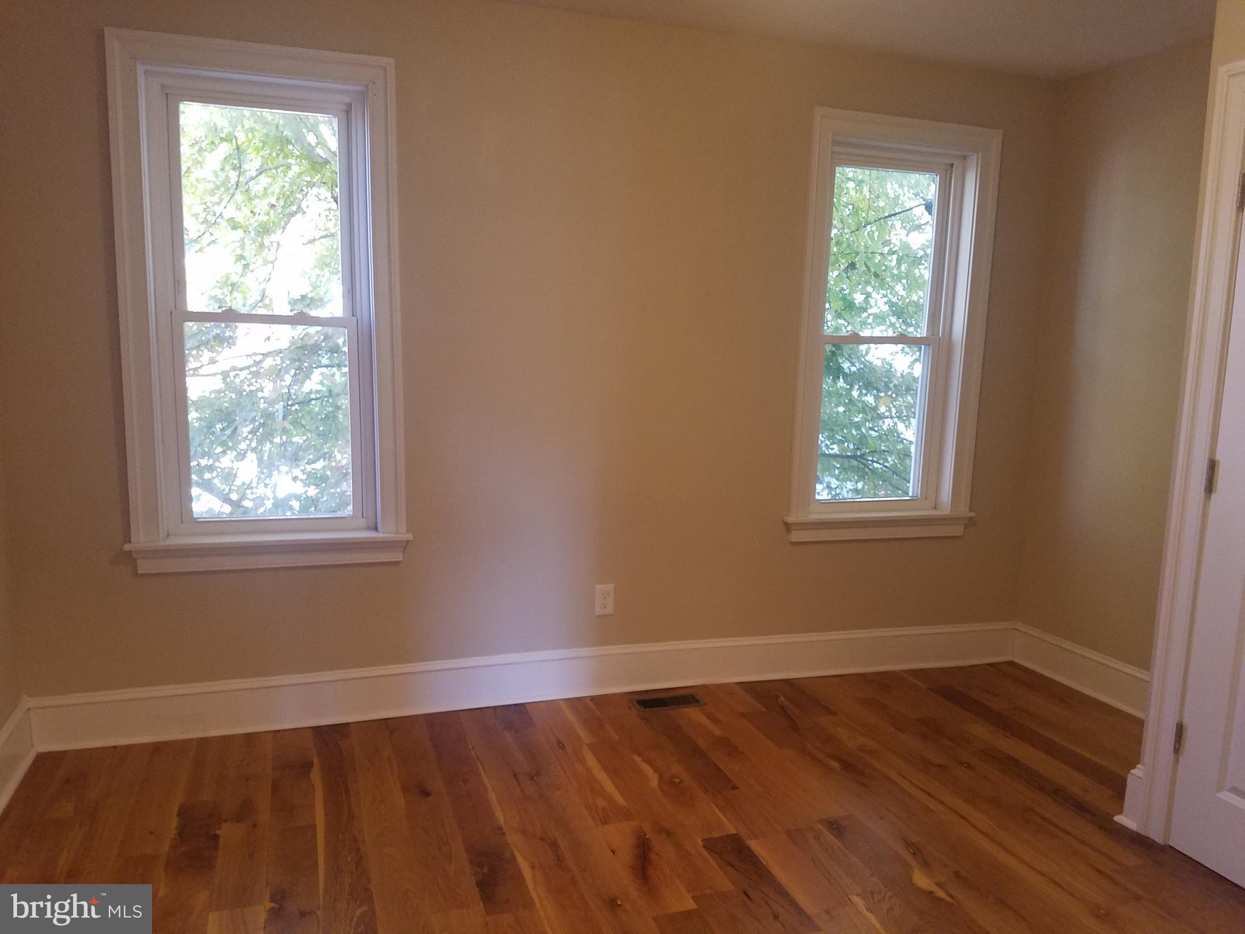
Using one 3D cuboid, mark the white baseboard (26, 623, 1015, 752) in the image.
[{"bbox_3d":[-0.073,0.776,3.507,3.750,0.183,0.036,-1,9,-18],"label":"white baseboard"}]

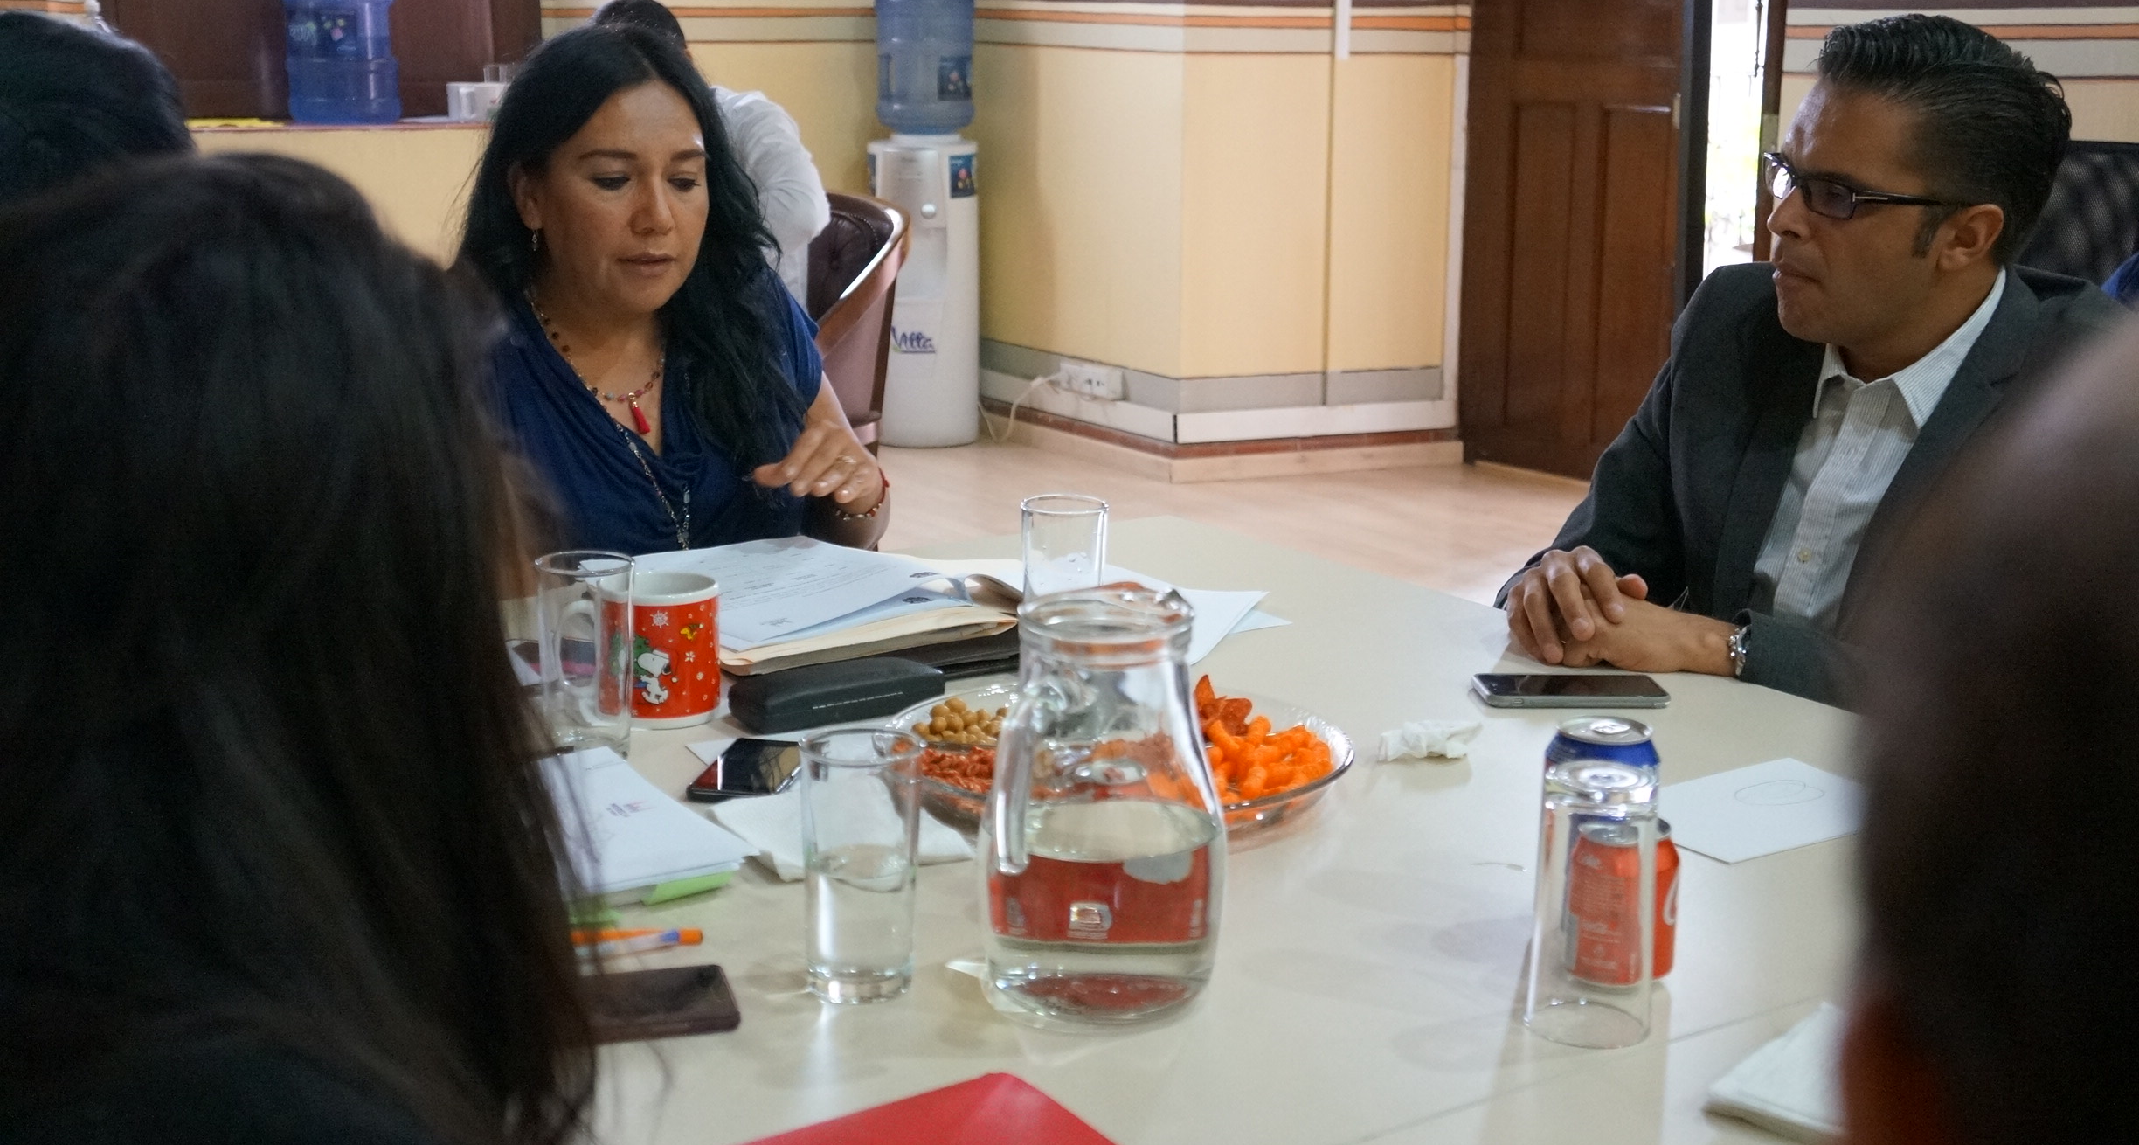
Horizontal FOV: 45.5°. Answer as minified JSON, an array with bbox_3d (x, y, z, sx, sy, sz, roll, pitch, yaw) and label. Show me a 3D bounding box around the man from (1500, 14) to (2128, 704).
[{"bbox_3d":[0.685,0.154,2.221,0.700,1.250,0.570,-10,17,-36],"label":"man"}]

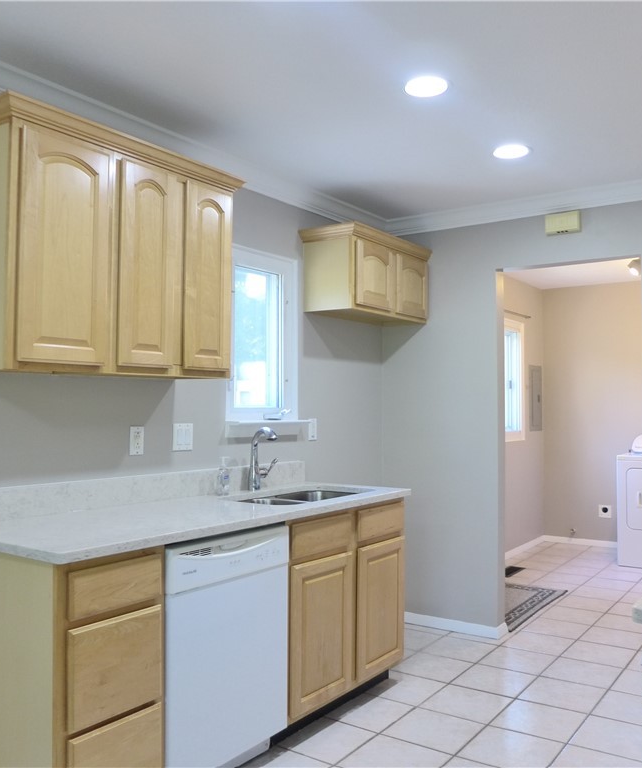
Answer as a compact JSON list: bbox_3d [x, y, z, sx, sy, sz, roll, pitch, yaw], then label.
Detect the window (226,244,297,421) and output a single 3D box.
[{"bbox_3d":[-0.301,-0.239,3.573,0.090,0.848,0.545,-1,-2,36],"label":"window"}]

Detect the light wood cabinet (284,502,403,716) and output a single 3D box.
[{"bbox_3d":[-0.100,0.959,3.251,0.620,0.863,0.915,-1,-2,36],"label":"light wood cabinet"}]

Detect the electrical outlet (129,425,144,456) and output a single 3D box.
[{"bbox_3d":[-0.748,0.234,2.905,0.010,0.115,0.071,-1,-2,36],"label":"electrical outlet"}]

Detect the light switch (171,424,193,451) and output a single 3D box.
[{"bbox_3d":[-0.599,0.233,3.107,0.010,0.117,0.118,-1,-2,36],"label":"light switch"}]

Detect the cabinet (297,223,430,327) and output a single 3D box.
[{"bbox_3d":[0.282,-0.589,4.018,0.369,0.435,0.851,-1,-2,36],"label":"cabinet"}]

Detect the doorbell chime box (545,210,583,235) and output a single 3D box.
[{"bbox_3d":[1.310,-0.875,3.854,0.173,0.103,0.051,-1,-3,35],"label":"doorbell chime box"}]

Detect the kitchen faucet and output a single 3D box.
[{"bbox_3d":[-0.240,0.350,3.305,0.182,0.294,0.113,-1,-2,36],"label":"kitchen faucet"}]

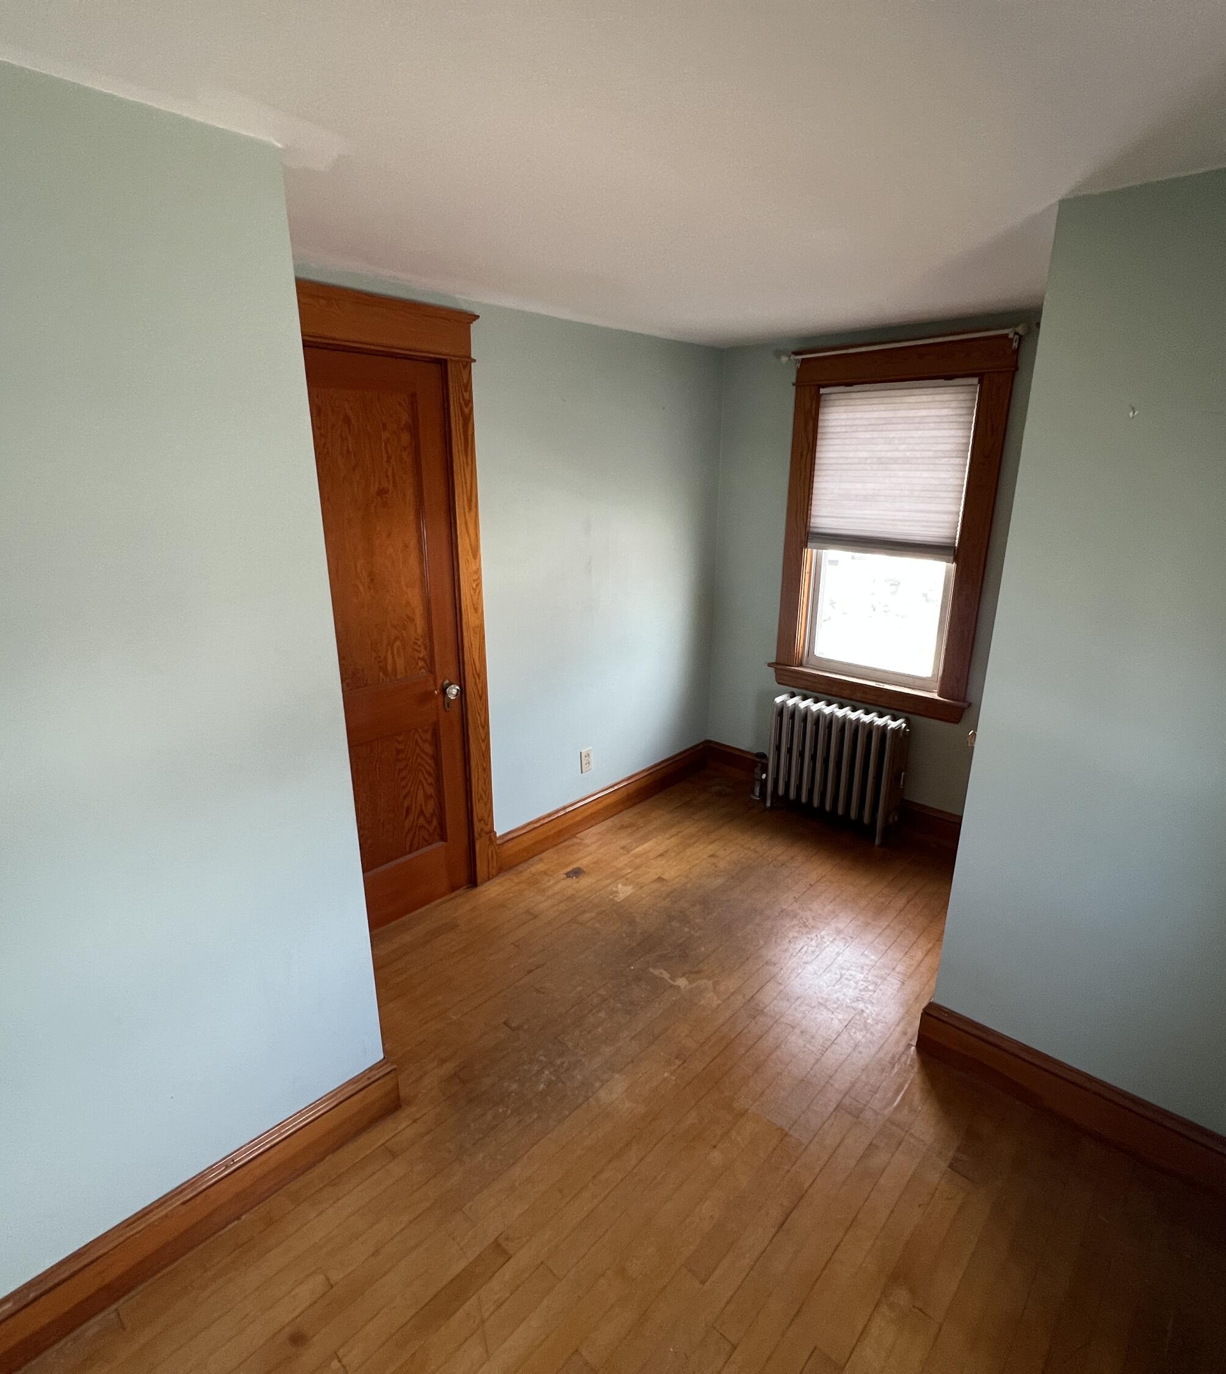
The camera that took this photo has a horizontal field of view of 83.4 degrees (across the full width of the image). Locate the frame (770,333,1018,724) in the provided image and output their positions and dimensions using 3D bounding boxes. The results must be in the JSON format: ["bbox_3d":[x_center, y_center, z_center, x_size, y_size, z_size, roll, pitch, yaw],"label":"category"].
[{"bbox_3d":[1.222,-0.696,3.140,0.970,1.590,0.120,15,22,40],"label":"frame"}]

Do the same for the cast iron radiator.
[{"bbox_3d":[1.089,0.388,3.404,0.640,0.600,0.185,15,22,40],"label":"cast iron radiator"}]

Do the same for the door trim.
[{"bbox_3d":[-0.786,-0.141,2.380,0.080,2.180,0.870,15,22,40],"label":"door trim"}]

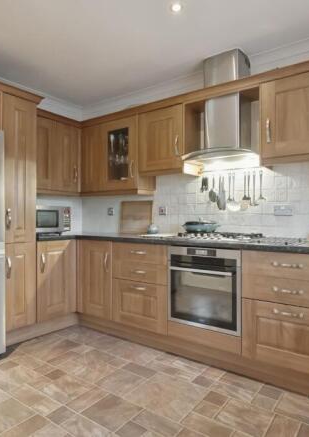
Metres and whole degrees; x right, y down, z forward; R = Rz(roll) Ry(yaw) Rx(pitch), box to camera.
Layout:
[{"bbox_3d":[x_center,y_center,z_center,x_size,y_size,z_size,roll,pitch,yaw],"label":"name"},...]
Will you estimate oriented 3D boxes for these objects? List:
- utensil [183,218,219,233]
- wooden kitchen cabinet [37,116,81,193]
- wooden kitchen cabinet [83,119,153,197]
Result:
[{"bbox_3d":[0.403,0.070,2.550,0.315,0.118,0.280,0,0,18],"label":"utensil"},{"bbox_3d":[-1.167,-0.648,3.142,0.340,0.760,0.620,0,0,37],"label":"wooden kitchen cabinet"},{"bbox_3d":[-0.422,-0.641,3.212,0.860,0.794,0.325,0,0,34],"label":"wooden kitchen cabinet"}]

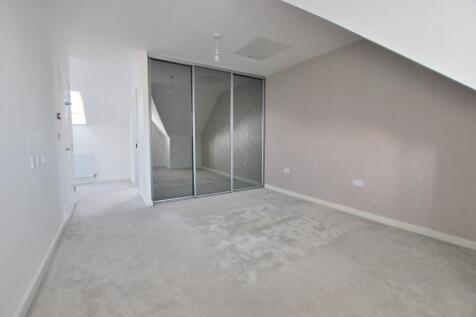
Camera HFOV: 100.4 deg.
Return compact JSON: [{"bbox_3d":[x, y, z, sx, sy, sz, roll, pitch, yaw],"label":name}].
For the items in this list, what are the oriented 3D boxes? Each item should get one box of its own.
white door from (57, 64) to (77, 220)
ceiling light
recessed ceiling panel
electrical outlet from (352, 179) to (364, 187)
[{"bbox_3d":[-2.507,-0.172,2.909,0.050,1.985,0.780,-3,5,-33],"label":"white door"},{"bbox_3d":[-0.276,-1.470,2.667,0.105,0.355,0.105,0,4,0],"label":"ceiling light"},{"bbox_3d":[0.372,-1.684,3.099,0.584,0.030,0.625,-3,5,-33],"label":"recessed ceiling panel"},{"bbox_3d":[1.712,0.348,2.823,0.013,0.087,0.146,-3,5,-33],"label":"electrical outlet"}]

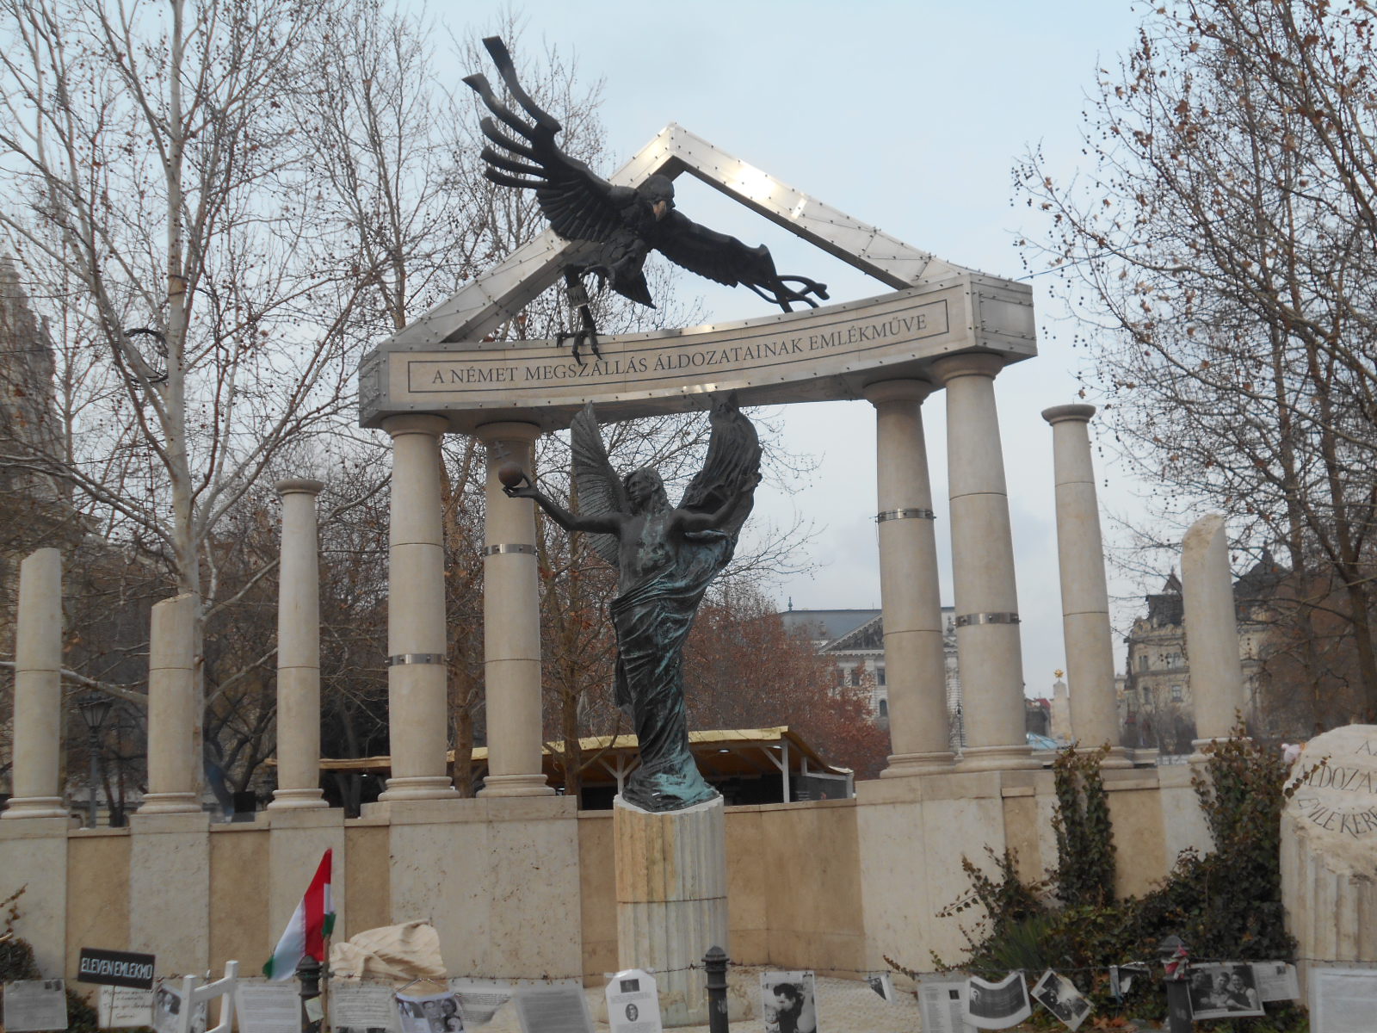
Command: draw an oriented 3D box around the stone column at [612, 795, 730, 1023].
[{"bbox_3d":[-0.135,3.010,13.475,0.870,1.680,0.870,-2,-11,0],"label":"stone column"}]

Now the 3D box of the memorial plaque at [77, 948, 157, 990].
[{"bbox_3d":[-3.047,2.413,9.336,0.400,0.180,0.020,6,-11,-1],"label":"memorial plaque"}]

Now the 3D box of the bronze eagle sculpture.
[{"bbox_3d":[-0.395,-3.066,16.581,3.300,3.100,1.500,-4,-11,7],"label":"bronze eagle sculpture"}]

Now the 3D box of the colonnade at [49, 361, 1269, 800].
[{"bbox_3d":[-0.580,0.624,16.123,11.250,3.700,2.800,-5,-11,11],"label":"colonnade"}]

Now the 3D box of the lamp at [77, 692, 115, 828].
[{"bbox_3d":[-8.551,4.613,25.148,0.520,4.140,0.520,-2,-11,0],"label":"lamp"}]

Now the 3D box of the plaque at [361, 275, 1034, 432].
[{"bbox_3d":[-0.040,-1.456,16.818,6.500,0.660,1.100,-5,-11,15],"label":"plaque"}]

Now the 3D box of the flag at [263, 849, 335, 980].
[{"bbox_3d":[-2.066,2.109,9.285,0.380,0.700,0.200,-2,-11,0],"label":"flag"}]

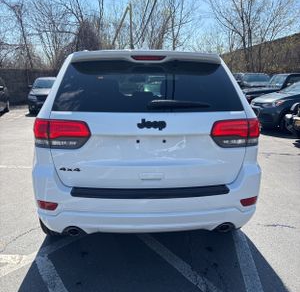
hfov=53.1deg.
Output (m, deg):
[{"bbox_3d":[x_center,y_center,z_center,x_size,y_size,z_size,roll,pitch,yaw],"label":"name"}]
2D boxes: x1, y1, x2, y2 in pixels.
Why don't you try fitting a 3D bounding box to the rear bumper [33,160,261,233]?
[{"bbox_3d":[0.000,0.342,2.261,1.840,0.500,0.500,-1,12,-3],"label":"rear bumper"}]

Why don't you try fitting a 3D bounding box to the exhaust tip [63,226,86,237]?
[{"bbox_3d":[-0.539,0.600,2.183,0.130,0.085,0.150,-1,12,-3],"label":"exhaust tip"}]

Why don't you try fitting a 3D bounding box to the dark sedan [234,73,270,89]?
[{"bbox_3d":[5.832,-3.116,16.000,1.850,1.520,4.600,7,13,29],"label":"dark sedan"}]

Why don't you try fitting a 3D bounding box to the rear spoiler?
[{"bbox_3d":[-0.021,-0.668,2.255,1.120,0.110,0.270,-1,12,-3],"label":"rear spoiler"}]

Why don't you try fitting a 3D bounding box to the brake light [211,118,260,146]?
[{"bbox_3d":[0.632,-0.110,2.150,0.460,0.210,0.250,-1,12,-3],"label":"brake light"}]

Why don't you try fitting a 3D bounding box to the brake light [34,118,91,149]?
[{"bbox_3d":[-0.627,-0.101,2.084,0.460,0.210,0.250,-1,12,-3],"label":"brake light"}]

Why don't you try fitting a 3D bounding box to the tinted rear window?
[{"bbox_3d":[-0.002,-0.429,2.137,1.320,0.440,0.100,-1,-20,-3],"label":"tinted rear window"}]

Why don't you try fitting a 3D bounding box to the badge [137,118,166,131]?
[{"bbox_3d":[0.014,-0.140,1.998,0.197,0.080,0.015,-1,12,-3],"label":"badge"}]

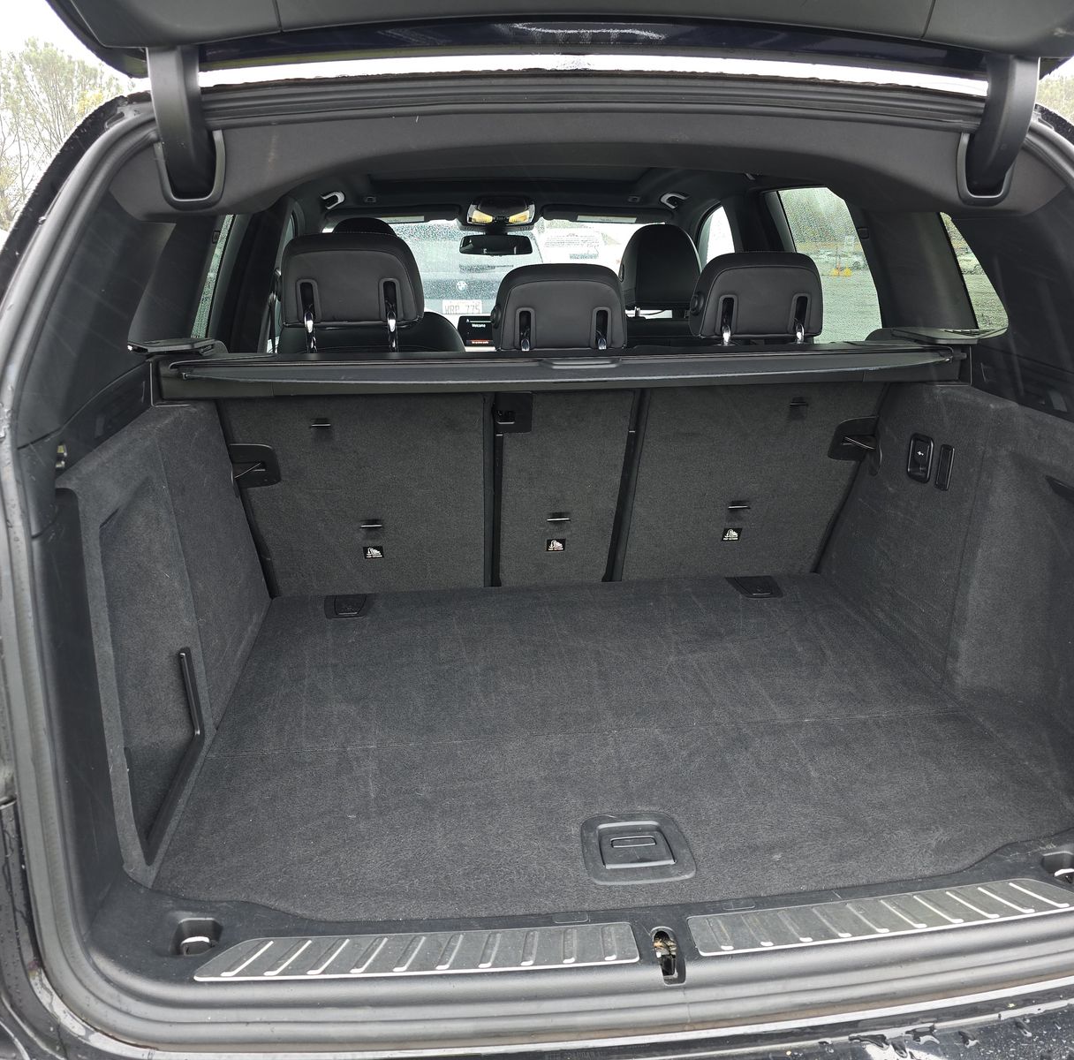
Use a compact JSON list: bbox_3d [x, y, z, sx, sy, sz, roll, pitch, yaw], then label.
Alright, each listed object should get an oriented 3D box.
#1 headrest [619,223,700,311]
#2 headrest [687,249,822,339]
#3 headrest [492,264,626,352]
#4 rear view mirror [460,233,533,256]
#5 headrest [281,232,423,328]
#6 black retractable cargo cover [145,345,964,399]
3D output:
[{"bbox_3d":[0.339,-0.727,2.599,0.229,0.230,0.133,-3,17,-5],"label":"headrest"},{"bbox_3d":[0.373,-0.406,1.631,0.222,0.146,0.122,-3,17,-5],"label":"headrest"},{"bbox_3d":[0.038,-0.378,1.603,0.225,0.144,0.122,-3,17,-5],"label":"headrest"},{"bbox_3d":[-0.142,-1.008,3.321,0.255,0.076,0.046,1,17,6],"label":"rear view mirror"},{"bbox_3d":[-0.306,-0.414,1.556,0.228,0.149,0.122,-3,17,-5],"label":"headrest"},{"bbox_3d":[0.050,-0.258,1.465,1.204,0.061,0.133,-3,17,-5],"label":"black retractable cargo cover"}]

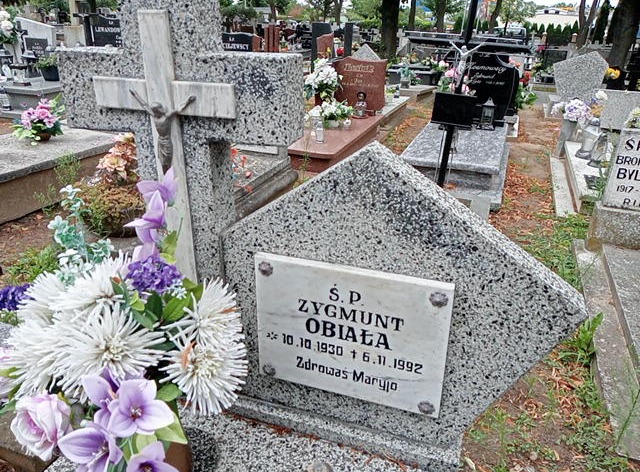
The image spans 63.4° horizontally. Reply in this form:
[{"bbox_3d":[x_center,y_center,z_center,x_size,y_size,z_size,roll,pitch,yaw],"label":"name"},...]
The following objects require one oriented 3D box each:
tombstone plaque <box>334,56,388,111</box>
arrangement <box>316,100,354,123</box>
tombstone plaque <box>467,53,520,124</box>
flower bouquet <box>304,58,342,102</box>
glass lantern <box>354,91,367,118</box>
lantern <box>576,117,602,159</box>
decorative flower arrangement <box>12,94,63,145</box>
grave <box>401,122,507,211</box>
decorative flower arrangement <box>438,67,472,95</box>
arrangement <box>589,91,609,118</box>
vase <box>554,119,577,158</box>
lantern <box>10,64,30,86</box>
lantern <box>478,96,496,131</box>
[{"bbox_3d":[0.479,-1.836,6.248,0.649,0.618,0.113,10,24,18],"label":"tombstone plaque"},{"bbox_3d":[0.162,-1.331,5.615,0.381,0.243,0.288,10,24,18],"label":"arrangement"},{"bbox_3d":[1.790,-1.632,5.680,0.618,0.762,0.113,10,24,18],"label":"tombstone plaque"},{"bbox_3d":[0.041,-1.846,6.176,0.460,0.516,0.414,8,25,18],"label":"flower bouquet"},{"bbox_3d":[0.492,-1.553,6.114,0.124,0.276,0.124,10,24,18],"label":"glass lantern"},{"bbox_3d":[2.611,-0.941,4.993,0.175,0.356,0.175,10,24,18],"label":"lantern"},{"bbox_3d":[-2.572,-1.063,4.737,0.440,0.420,0.380,8,25,18],"label":"decorative flower arrangement"},{"bbox_3d":[1.385,-0.828,5.185,0.950,0.273,2.262,8,25,18],"label":"grave"},{"bbox_3d":[1.482,-1.674,5.670,0.383,0.348,0.307,8,25,18],"label":"decorative flower arrangement"},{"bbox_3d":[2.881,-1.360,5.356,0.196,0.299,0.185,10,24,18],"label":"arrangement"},{"bbox_3d":[2.508,-0.986,5.293,0.160,0.380,0.160,8,25,18],"label":"vase"},{"bbox_3d":[-4.725,-2.550,8.142,0.240,0.320,0.240,8,25,18],"label":"lantern"},{"bbox_3d":[1.806,-1.309,5.522,0.154,0.323,0.154,10,24,18],"label":"lantern"}]

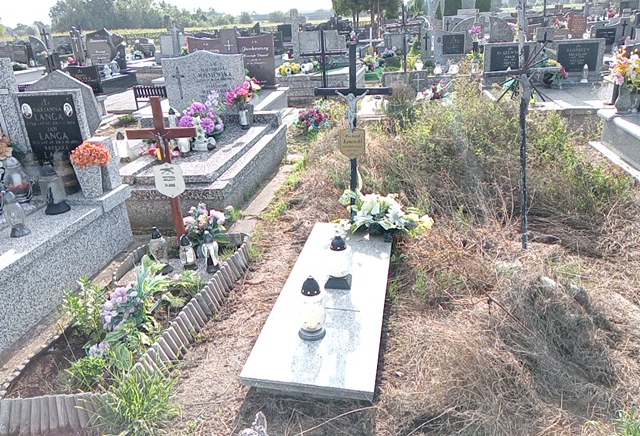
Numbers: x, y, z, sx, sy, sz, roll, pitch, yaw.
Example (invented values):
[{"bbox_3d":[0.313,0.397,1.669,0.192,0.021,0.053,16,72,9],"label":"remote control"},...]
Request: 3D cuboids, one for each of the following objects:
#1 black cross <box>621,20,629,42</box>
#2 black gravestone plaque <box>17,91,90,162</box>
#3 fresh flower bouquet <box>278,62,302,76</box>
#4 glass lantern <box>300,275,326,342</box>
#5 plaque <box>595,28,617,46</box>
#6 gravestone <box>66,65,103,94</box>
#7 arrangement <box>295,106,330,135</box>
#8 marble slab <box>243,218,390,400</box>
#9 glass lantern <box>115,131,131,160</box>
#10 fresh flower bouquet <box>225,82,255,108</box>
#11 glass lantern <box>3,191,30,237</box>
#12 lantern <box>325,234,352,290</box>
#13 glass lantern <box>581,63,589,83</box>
[{"bbox_3d":[6.970,-4.292,11.850,0.150,0.420,0.050,2,22,10],"label":"black cross"},{"bbox_3d":[-1.812,-0.531,3.659,0.470,0.690,0.120,1,21,9],"label":"black gravestone plaque"},{"bbox_3d":[-0.553,-2.782,9.700,0.420,0.250,0.350,2,21,10],"label":"fresh flower bouquet"},{"bbox_3d":[-0.042,0.409,2.405,0.130,0.299,0.130,2,22,10],"label":"glass lantern"},{"bbox_3d":[6.507,-4.114,11.800,0.440,0.400,0.050,2,22,10],"label":"plaque"},{"bbox_3d":[-4.285,-2.506,9.400,0.660,0.530,0.120,2,22,10],"label":"gravestone"},{"bbox_3d":[-0.102,-1.328,7.050,0.460,0.320,0.380,2,22,10],"label":"arrangement"},{"bbox_3d":[0.098,0.398,3.012,0.579,0.045,1.803,3,22,9],"label":"marble slab"},{"bbox_3d":[-1.950,-0.711,5.071,0.135,0.284,0.135,2,22,10],"label":"glass lantern"},{"bbox_3d":[-0.902,-1.431,5.950,0.370,0.340,0.300,2,22,10],"label":"fresh flower bouquet"},{"bbox_3d":[-1.838,-0.042,3.121,0.130,0.261,0.130,2,22,10],"label":"glass lantern"},{"bbox_3d":[0.105,0.243,2.953,0.145,0.280,0.145,2,21,10],"label":"lantern"},{"bbox_3d":[4.122,-2.252,8.028,0.115,0.278,0.115,2,22,10],"label":"glass lantern"}]

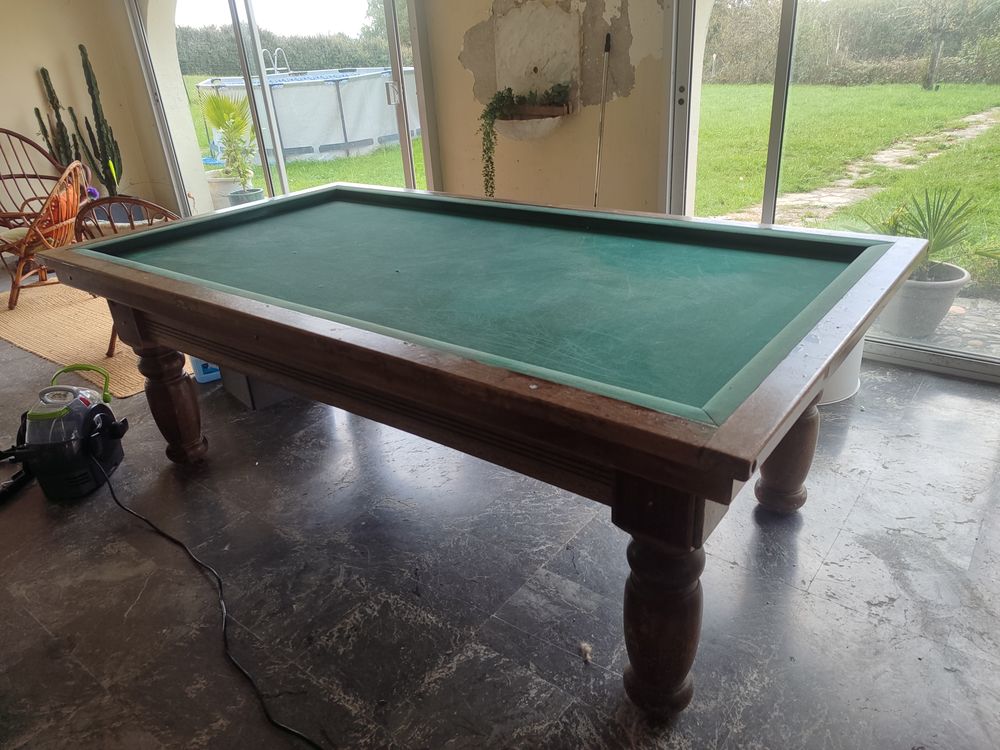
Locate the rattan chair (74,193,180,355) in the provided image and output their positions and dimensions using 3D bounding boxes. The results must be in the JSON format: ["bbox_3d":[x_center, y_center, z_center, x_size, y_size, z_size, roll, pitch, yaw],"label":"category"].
[{"bbox_3d":[-1.844,-0.607,3.794,0.620,0.770,0.620,-12,27,-17],"label":"rattan chair"}]

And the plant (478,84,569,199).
[{"bbox_3d":[0.122,-1.153,3.633,0.510,0.570,0.250,15,31,35],"label":"plant"}]

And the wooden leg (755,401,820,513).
[{"bbox_3d":[0.854,0.193,2.135,0.162,0.420,0.162,15,31,35],"label":"wooden leg"}]

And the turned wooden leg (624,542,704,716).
[{"bbox_3d":[0.340,0.514,1.532,0.162,0.420,0.162,-3,25,2],"label":"turned wooden leg"}]

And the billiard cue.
[{"bbox_3d":[0.474,-0.932,3.513,0.028,1.319,0.028,18,29,33],"label":"billiard cue"}]

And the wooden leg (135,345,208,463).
[{"bbox_3d":[-1.170,0.106,2.607,0.162,0.420,0.162,15,31,35],"label":"wooden leg"}]

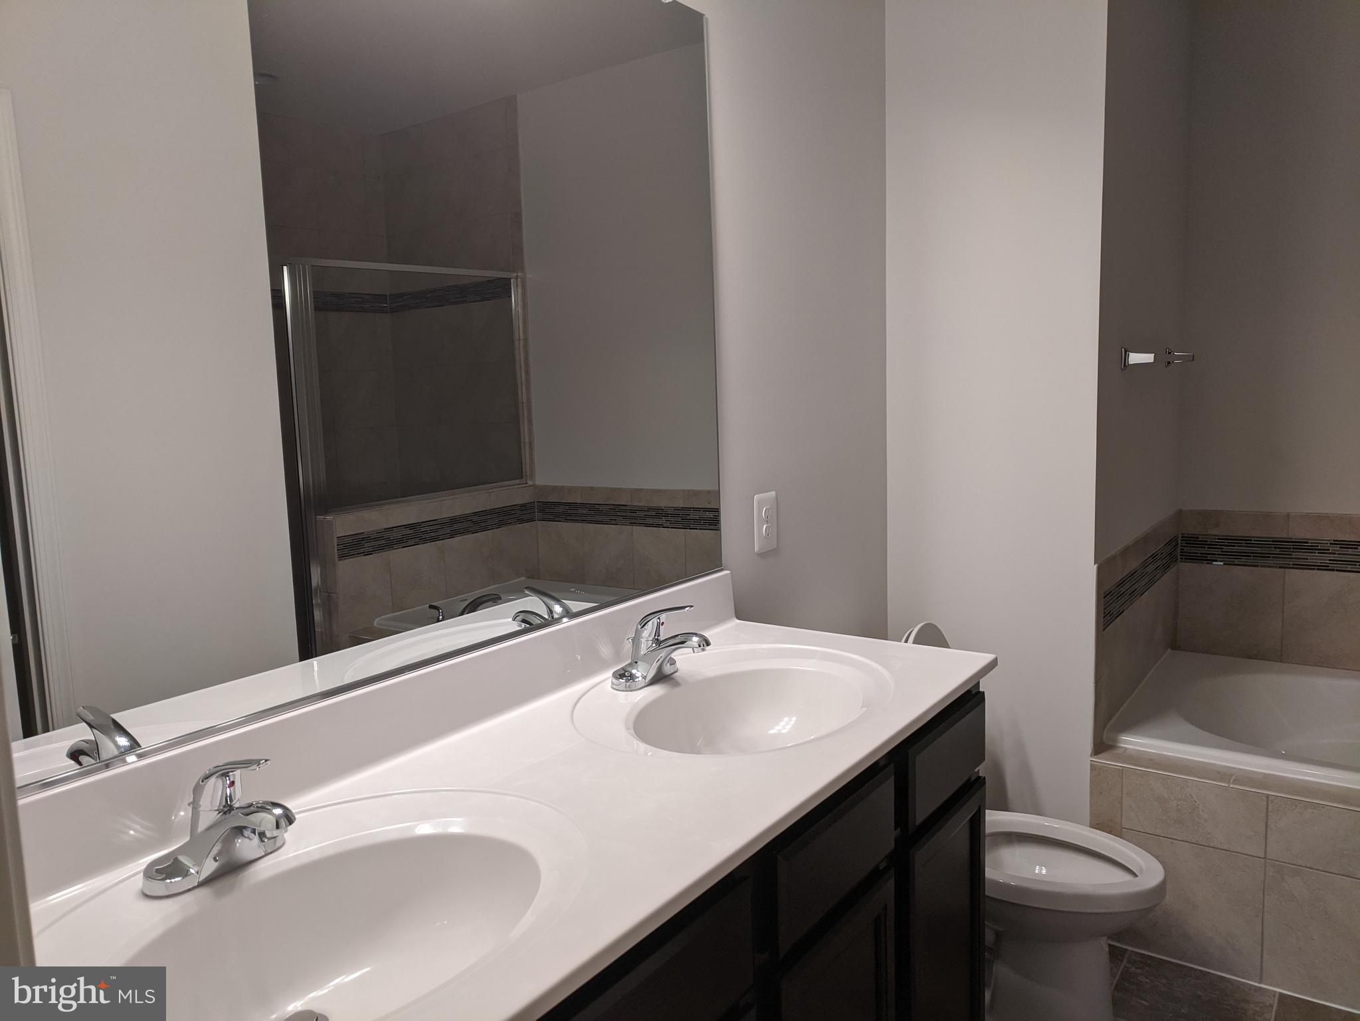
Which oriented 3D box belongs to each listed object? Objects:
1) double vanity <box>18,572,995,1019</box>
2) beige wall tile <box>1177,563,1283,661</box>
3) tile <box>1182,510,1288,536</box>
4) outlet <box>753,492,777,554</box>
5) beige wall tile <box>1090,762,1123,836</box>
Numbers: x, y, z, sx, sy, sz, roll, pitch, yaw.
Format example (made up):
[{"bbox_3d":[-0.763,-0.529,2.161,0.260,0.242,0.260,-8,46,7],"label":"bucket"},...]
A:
[{"bbox_3d":[-0.112,0.738,1.354,0.560,1.022,1.549,3,9,35],"label":"double vanity"},{"bbox_3d":[1.785,0.326,3.318,0.302,0.298,0.010,3,9,35],"label":"beige wall tile"},{"bbox_3d":[1.777,0.044,3.281,0.302,0.077,0.010,3,9,35],"label":"tile"},{"bbox_3d":[0.188,0.026,2.202,0.008,0.124,0.079,3,9,35],"label":"outlet"},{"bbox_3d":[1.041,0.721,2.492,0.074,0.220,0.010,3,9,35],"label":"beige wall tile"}]

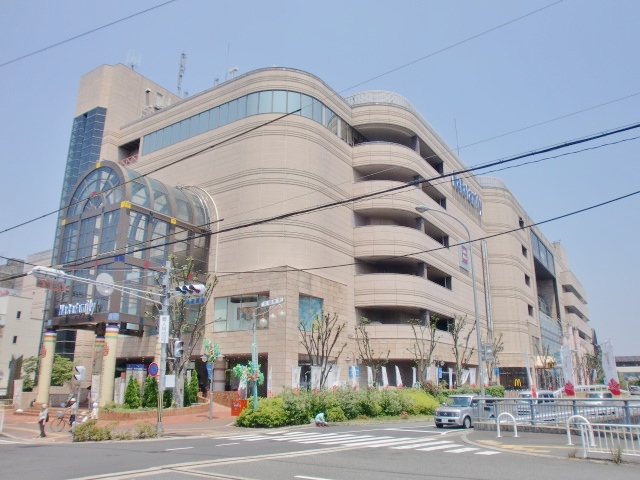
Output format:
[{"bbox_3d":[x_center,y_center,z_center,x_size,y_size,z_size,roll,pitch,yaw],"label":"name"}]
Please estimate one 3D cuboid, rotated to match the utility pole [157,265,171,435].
[{"bbox_3d":[-7.261,4.900,24.194,0.330,8.034,0.330,-12,-20,31],"label":"utility pole"}]

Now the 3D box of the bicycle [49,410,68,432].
[{"bbox_3d":[-12.171,8.778,25.060,1.700,1.030,0.570,5,-16,-17],"label":"bicycle"}]

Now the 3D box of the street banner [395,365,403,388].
[{"bbox_3d":[6.035,10.479,39.648,0.200,1.760,0.600,-15,-22,43],"label":"street banner"}]

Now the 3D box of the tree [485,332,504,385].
[{"bbox_3d":[16.850,12.012,50.133,2.000,6.050,2.100,-10,-19,32],"label":"tree"}]

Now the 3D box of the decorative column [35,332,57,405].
[{"bbox_3d":[-23.120,10.708,43.761,1.000,6.014,1.000,-10,-20,32],"label":"decorative column"}]

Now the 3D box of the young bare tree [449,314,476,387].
[{"bbox_3d":[12.538,10.748,45.862,2.300,8.303,2.300,-4,-17,15],"label":"young bare tree"}]

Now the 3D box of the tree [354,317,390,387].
[{"bbox_3d":[3.961,8.914,39.058,2.500,6.270,2.700,0,-16,0],"label":"tree"}]

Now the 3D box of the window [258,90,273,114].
[{"bbox_3d":[-5.312,-13.470,50.612,1.306,2.480,0.120,-2,-17,9],"label":"window"}]

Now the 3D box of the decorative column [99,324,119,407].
[{"bbox_3d":[-16.257,9.644,39.889,1.000,6.230,1.000,-10,-19,32],"label":"decorative column"}]

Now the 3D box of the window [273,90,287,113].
[{"bbox_3d":[-3.473,-11.917,44.683,1.240,2.190,0.120,0,-16,0],"label":"window"}]

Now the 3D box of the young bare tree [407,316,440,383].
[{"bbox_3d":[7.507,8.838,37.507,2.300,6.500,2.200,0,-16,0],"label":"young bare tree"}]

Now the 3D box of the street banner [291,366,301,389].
[{"bbox_3d":[-1.478,8.601,31.549,0.600,1.730,0.100,2,-16,-5],"label":"street banner"}]

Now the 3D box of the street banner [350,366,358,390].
[{"bbox_3d":[2.308,9.154,33.991,0.500,1.700,0.120,5,-16,-17],"label":"street banner"}]

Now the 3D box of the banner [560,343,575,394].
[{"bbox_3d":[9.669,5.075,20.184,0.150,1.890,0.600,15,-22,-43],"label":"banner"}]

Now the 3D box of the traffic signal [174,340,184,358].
[{"bbox_3d":[-6.500,5.082,24.037,0.280,0.783,0.420,-10,-20,32],"label":"traffic signal"}]

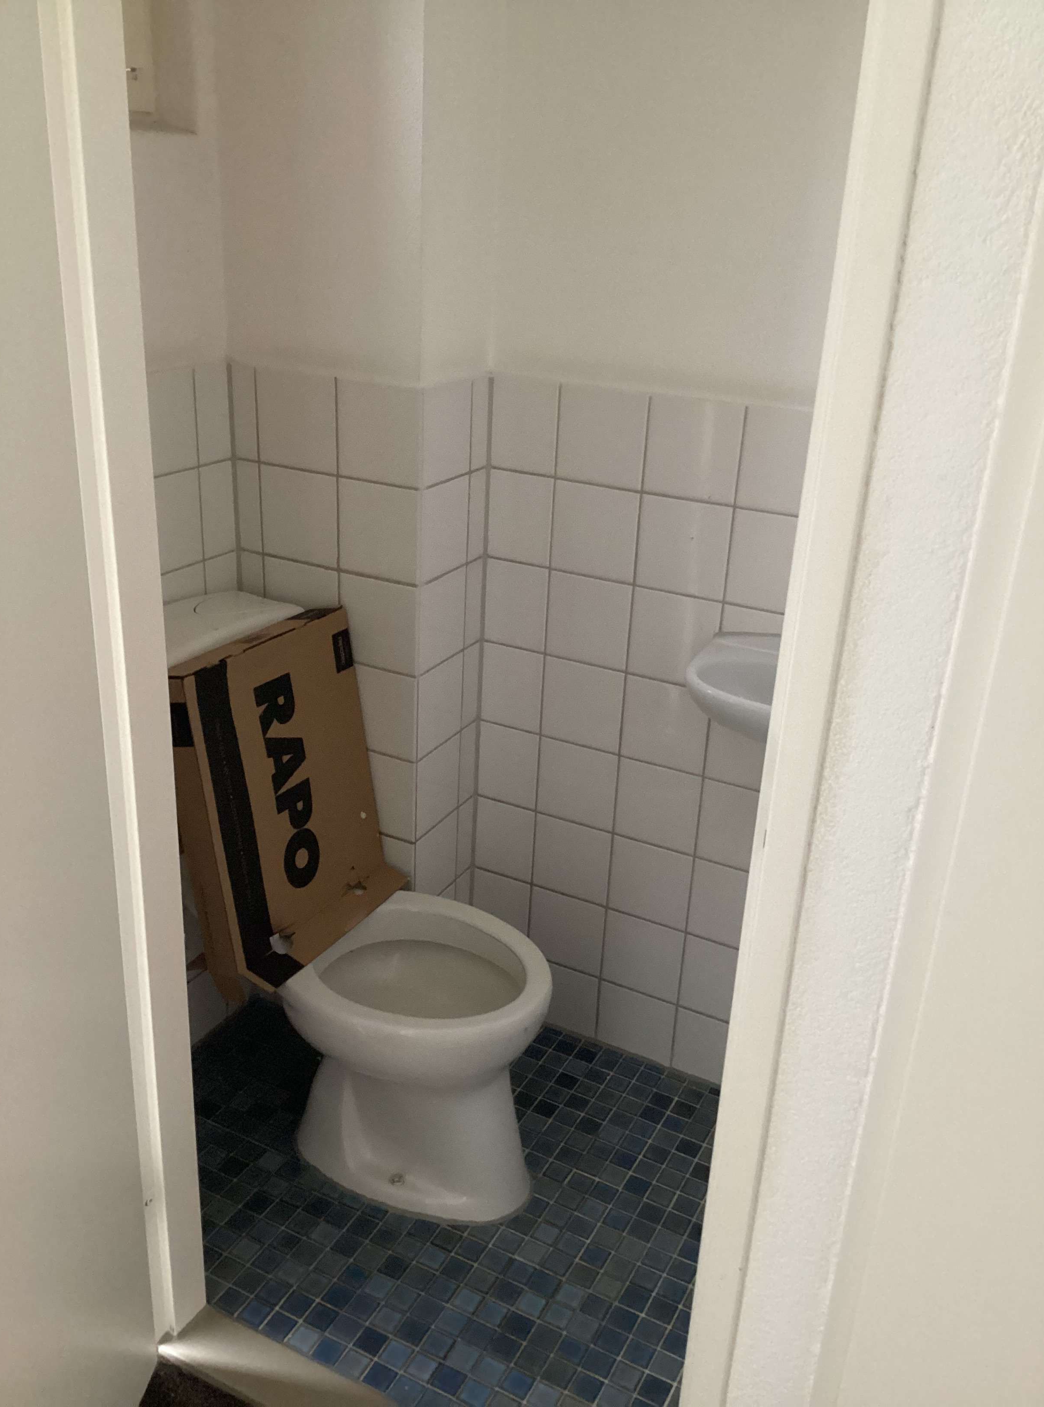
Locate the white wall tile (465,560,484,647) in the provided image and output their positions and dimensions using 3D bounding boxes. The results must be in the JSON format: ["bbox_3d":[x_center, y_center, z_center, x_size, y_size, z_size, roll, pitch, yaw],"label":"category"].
[{"bbox_3d":[-0.087,-0.171,2.150,0.010,0.149,0.053,14,25,24],"label":"white wall tile"}]

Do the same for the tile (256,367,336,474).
[{"bbox_3d":[-0.349,-0.443,1.974,0.148,0.148,0.010,14,25,24],"label":"tile"}]

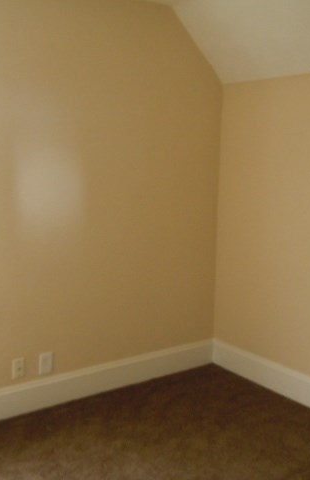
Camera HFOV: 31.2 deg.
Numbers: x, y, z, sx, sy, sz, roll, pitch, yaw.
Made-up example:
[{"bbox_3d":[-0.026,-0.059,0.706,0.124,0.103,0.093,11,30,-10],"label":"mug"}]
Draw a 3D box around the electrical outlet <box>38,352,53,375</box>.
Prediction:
[{"bbox_3d":[-0.607,0.688,3.093,0.079,0.121,0.012,-5,11,-37],"label":"electrical outlet"}]

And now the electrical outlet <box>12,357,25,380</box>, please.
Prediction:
[{"bbox_3d":[-0.738,0.693,2.995,0.070,0.110,0.012,-5,11,-37],"label":"electrical outlet"}]

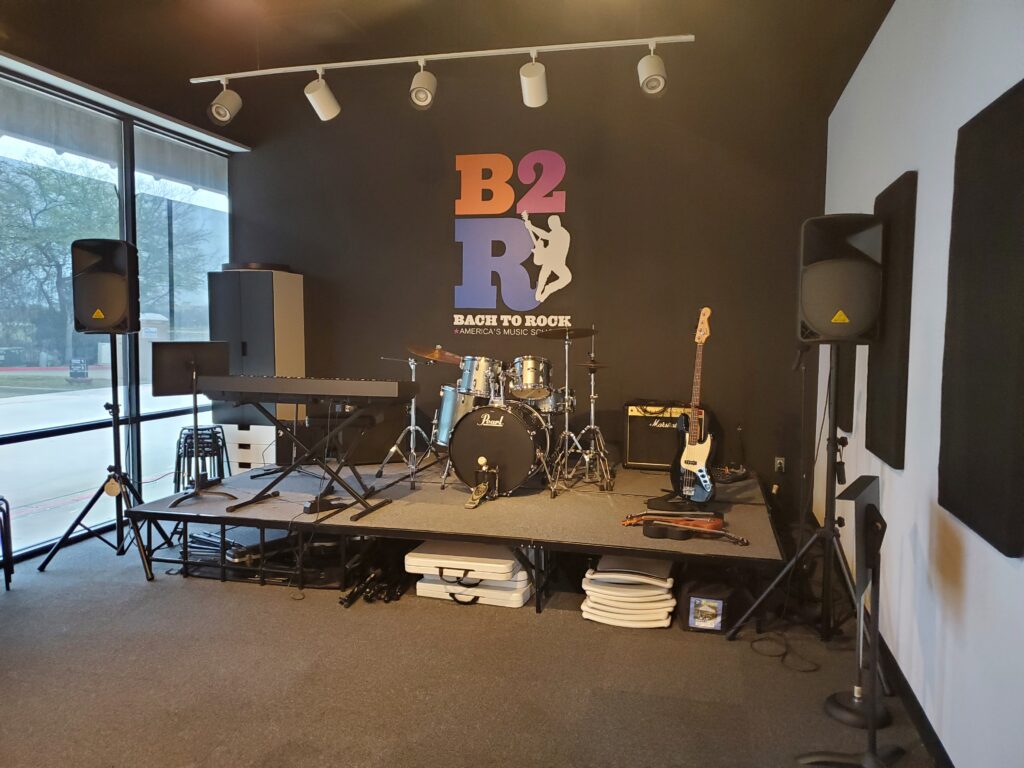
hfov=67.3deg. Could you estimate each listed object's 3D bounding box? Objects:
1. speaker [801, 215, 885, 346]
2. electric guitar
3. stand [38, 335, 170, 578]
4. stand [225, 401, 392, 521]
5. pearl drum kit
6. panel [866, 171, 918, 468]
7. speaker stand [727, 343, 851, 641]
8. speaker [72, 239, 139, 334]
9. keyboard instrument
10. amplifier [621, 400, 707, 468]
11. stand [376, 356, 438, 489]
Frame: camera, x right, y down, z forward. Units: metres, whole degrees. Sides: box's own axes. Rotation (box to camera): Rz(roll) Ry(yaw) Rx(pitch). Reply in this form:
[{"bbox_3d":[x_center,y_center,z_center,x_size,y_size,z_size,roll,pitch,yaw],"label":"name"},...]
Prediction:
[{"bbox_3d":[1.482,-0.460,3.417,0.345,0.550,0.280,1,5,13],"label":"speaker"},{"bbox_3d":[1.102,0.125,4.596,0.080,1.170,0.340,4,0,-40],"label":"electric guitar"},{"bbox_3d":[-2.459,0.409,4.870,0.790,1.430,0.650,1,5,14],"label":"stand"},{"bbox_3d":[-1.218,0.420,4.638,0.890,0.645,0.500,1,5,14],"label":"stand"},{"bbox_3d":[-0.026,0.151,5.222,1.430,1.085,1.030,1,5,16],"label":"pearl drum kit"},{"bbox_3d":[1.670,-0.271,3.402,0.045,1.210,0.610,1,5,14],"label":"panel"},{"bbox_3d":[1.381,0.523,3.536,0.700,1.440,0.750,1,5,14],"label":"speaker stand"},{"bbox_3d":[-2.436,-0.583,4.666,0.345,0.550,0.280,-1,5,-7],"label":"speaker"},{"bbox_3d":[-1.243,0.032,4.627,1.310,0.145,0.290,1,5,14],"label":"keyboard instrument"},{"bbox_3d":[1.165,0.393,5.819,0.600,0.500,0.280,2,5,18],"label":"amplifier"},{"bbox_3d":[-0.737,0.244,5.356,0.480,0.870,0.470,1,5,14],"label":"stand"}]

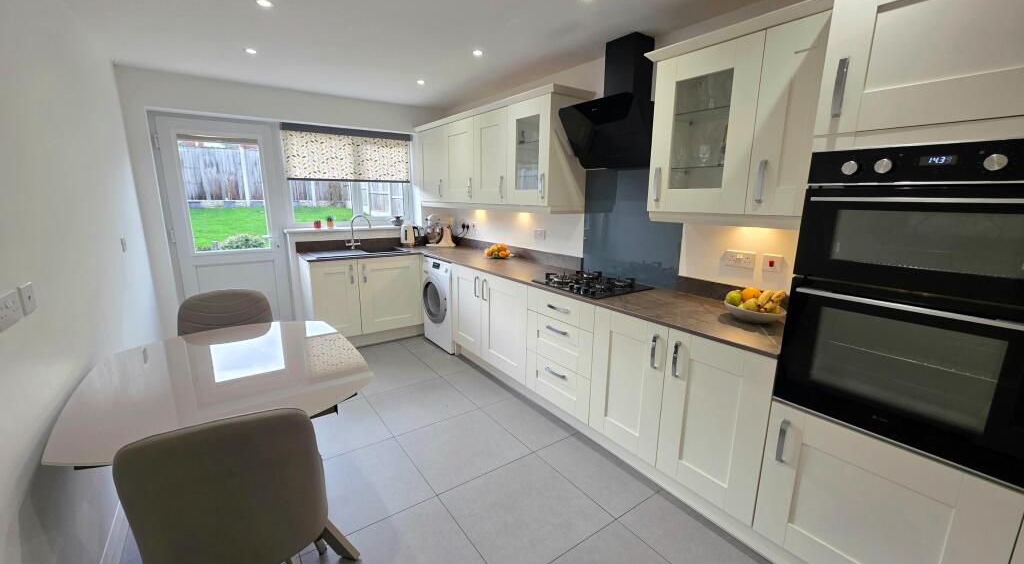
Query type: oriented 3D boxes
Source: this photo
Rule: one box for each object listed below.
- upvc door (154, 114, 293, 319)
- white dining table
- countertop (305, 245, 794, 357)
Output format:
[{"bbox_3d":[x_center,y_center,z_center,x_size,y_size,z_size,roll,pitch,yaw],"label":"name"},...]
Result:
[{"bbox_3d":[-2.595,-0.396,3.576,0.820,2.086,0.070,-8,15,-36],"label":"upvc door"},{"bbox_3d":[-1.173,0.722,1.683,0.925,0.760,1.180,-9,15,-35],"label":"white dining table"},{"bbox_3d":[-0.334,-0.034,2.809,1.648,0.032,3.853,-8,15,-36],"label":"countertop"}]

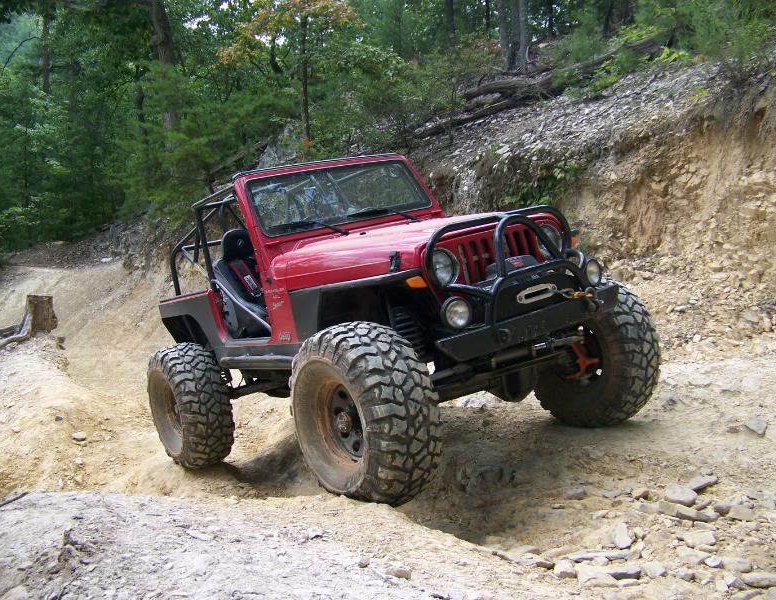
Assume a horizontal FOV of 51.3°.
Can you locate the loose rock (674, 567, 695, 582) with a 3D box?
[{"bbox_3d":[1.050,0.972,2.860,0.073,0.042,0.060,-1,5,6],"label":"loose rock"}]

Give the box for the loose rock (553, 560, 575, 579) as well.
[{"bbox_3d":[0.640,0.978,2.930,0.080,0.048,0.065,-1,5,6],"label":"loose rock"}]

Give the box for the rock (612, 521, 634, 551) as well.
[{"bbox_3d":[0.903,0.911,3.110,0.080,0.075,0.085,-1,5,6],"label":"rock"}]

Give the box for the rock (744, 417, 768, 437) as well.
[{"bbox_3d":[2.098,0.722,4.610,0.120,0.065,0.100,-1,5,6],"label":"rock"}]

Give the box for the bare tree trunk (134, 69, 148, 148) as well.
[{"bbox_3d":[-5.210,-4.031,17.000,0.240,1.800,0.240,-2,5,0],"label":"bare tree trunk"}]

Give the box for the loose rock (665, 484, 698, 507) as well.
[{"bbox_3d":[1.294,0.862,3.560,0.140,0.065,0.110,-1,5,6],"label":"loose rock"}]

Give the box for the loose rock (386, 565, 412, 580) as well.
[{"bbox_3d":[0.038,0.982,2.910,0.090,0.045,0.065,-1,5,6],"label":"loose rock"}]

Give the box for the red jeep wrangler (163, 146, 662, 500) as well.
[{"bbox_3d":[-0.185,0.046,5.531,2.071,2.010,3.545,-15,4,-35],"label":"red jeep wrangler"}]

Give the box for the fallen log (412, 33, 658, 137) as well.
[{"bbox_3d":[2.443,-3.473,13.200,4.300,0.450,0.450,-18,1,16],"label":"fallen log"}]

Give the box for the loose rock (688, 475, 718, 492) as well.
[{"bbox_3d":[1.488,0.866,3.810,0.140,0.050,0.100,-1,5,6],"label":"loose rock"}]

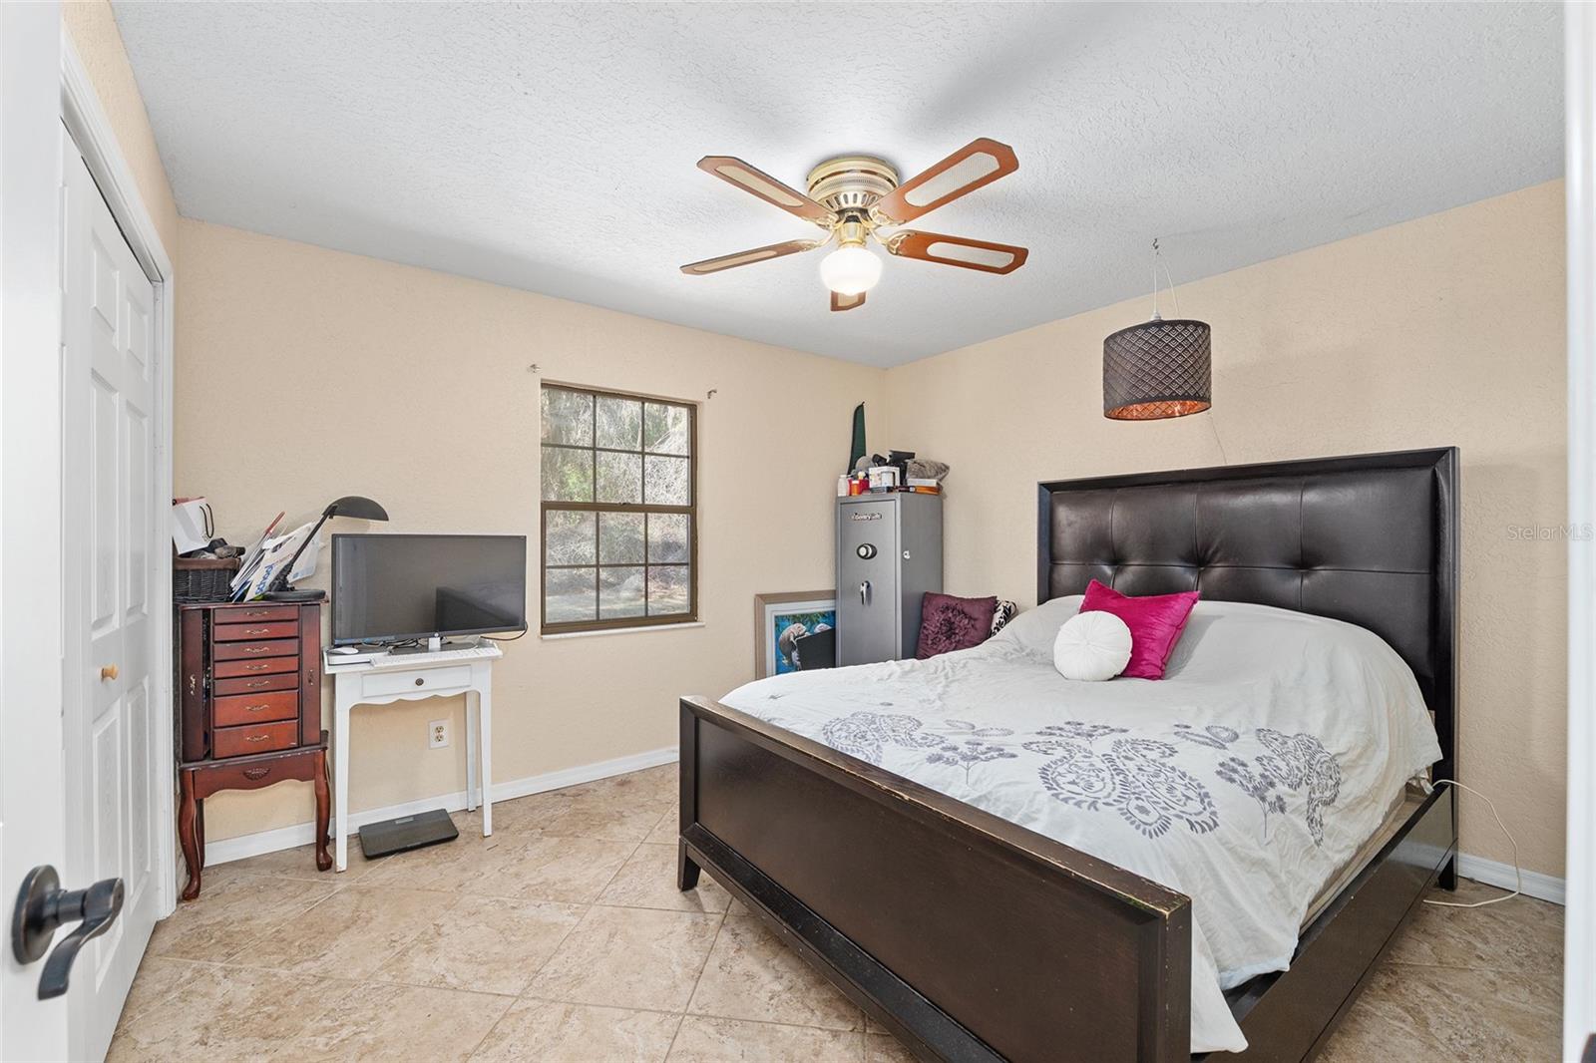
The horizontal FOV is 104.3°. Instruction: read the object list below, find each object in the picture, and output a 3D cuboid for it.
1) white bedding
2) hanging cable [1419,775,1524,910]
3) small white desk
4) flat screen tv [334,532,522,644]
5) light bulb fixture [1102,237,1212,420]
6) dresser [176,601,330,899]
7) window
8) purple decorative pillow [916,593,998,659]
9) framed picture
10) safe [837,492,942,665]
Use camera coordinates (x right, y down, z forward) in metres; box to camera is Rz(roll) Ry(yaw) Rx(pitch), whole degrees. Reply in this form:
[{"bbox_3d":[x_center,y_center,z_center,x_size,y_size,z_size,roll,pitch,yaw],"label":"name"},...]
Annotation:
[{"bbox_3d":[0.975,0.609,2.219,2.070,0.620,1.630,0,0,-36],"label":"white bedding"},{"bbox_3d":[2.357,1.089,2.162,0.340,0.380,0.200,0,0,-36],"label":"hanging cable"},{"bbox_3d":[-1.594,0.889,2.589,0.590,0.780,0.340,0,0,-36],"label":"small white desk"},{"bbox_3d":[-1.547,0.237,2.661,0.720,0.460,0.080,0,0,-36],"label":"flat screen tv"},{"bbox_3d":[1.416,-0.800,2.450,0.375,0.720,0.375,0,0,-36],"label":"light bulb fixture"},{"bbox_3d":[-2.024,0.769,2.347,0.430,1.020,0.290,0,0,-36],"label":"dresser"},{"bbox_3d":[-0.931,-0.110,3.325,0.870,1.250,0.100,0,0,-36],"label":"window"},{"bbox_3d":[0.889,0.549,3.520,0.430,0.410,0.150,0,-14,30],"label":"purple decorative pillow"},{"bbox_3d":[0.047,0.809,3.920,0.740,0.840,0.040,0,-2,-36],"label":"framed picture"},{"bbox_3d":[0.591,0.531,4.002,0.445,1.495,0.545,0,0,-41],"label":"safe"}]

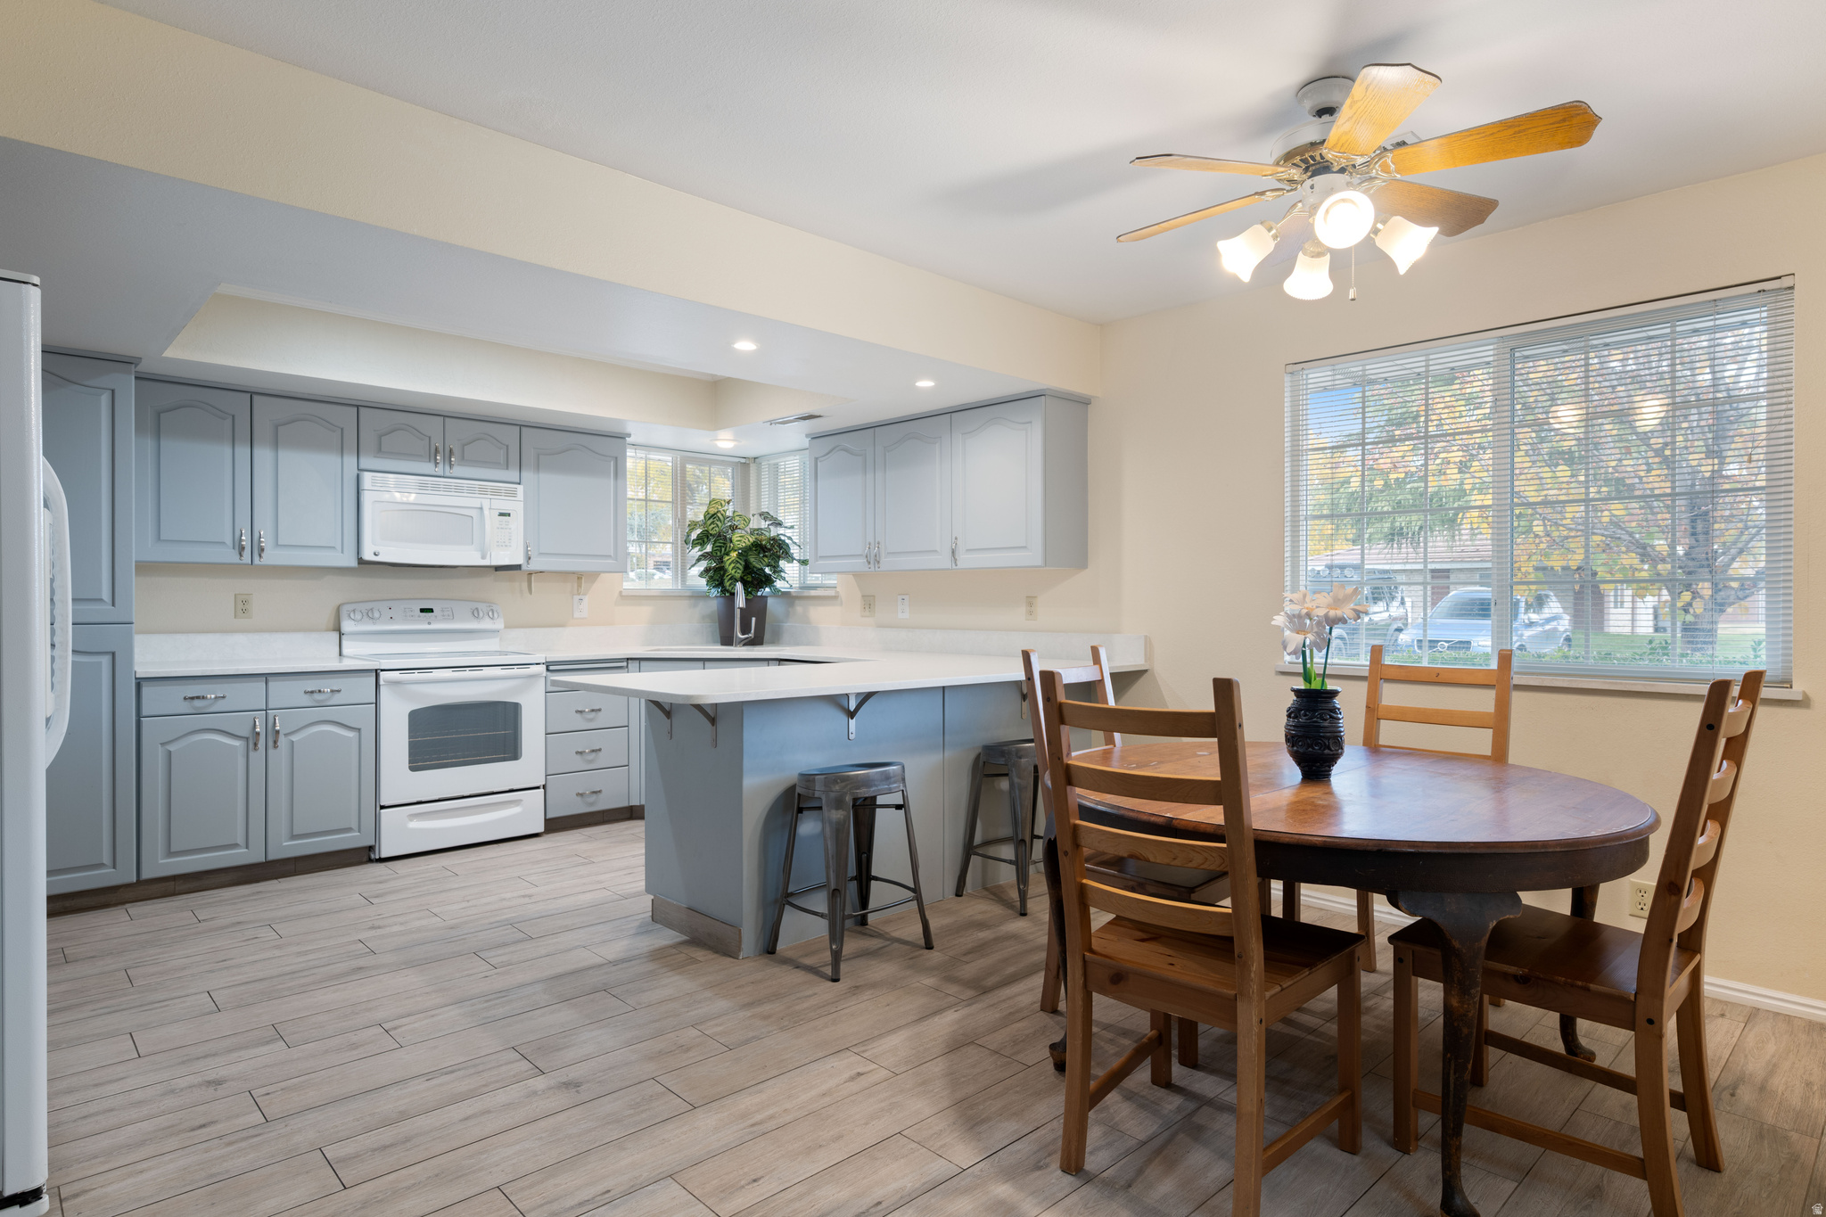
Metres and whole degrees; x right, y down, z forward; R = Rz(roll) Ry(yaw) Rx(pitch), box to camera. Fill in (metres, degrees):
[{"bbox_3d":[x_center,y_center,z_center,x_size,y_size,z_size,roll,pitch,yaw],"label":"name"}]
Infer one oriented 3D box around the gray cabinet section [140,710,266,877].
[{"bbox_3d":[-3.066,0.751,4.121,0.419,0.632,0.560,0,-1,-43],"label":"gray cabinet section"}]

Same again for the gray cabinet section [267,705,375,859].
[{"bbox_3d":[-2.763,0.754,4.408,0.416,0.632,0.560,0,-1,-43],"label":"gray cabinet section"}]

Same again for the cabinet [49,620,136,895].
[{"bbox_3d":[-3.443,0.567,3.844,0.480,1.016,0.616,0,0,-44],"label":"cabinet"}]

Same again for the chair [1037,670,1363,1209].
[{"bbox_3d":[0.612,0.660,2.059,0.495,1.050,0.555,1,1,42],"label":"chair"}]

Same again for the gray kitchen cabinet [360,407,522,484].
[{"bbox_3d":[-2.472,-0.812,4.968,0.769,0.306,0.325,0,0,-44],"label":"gray kitchen cabinet"}]

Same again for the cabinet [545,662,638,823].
[{"bbox_3d":[-1.910,0.676,5.314,0.495,0.806,0.616,0,0,-44],"label":"cabinet"}]

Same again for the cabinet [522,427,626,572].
[{"bbox_3d":[-1.976,-0.582,5.445,0.607,0.768,0.325,0,0,-44],"label":"cabinet"}]

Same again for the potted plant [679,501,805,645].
[{"bbox_3d":[-1.052,-0.215,6.141,0.730,0.910,0.680,0,0,0],"label":"potted plant"}]

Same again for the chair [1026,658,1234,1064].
[{"bbox_3d":[0.677,0.654,2.833,0.555,1.050,0.495,1,1,42],"label":"chair"}]

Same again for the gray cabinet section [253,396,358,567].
[{"bbox_3d":[-2.902,-0.574,4.549,0.423,0.763,0.325,0,-1,-43],"label":"gray cabinet section"}]

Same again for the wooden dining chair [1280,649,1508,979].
[{"bbox_3d":[1.466,0.656,2.859,0.555,1.050,0.495,0,1,-43],"label":"wooden dining chair"}]

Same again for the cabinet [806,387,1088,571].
[{"bbox_3d":[0.118,-0.583,5.053,0.321,0.780,1.716,0,0,-44],"label":"cabinet"}]

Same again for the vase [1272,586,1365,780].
[{"bbox_3d":[1.050,0.184,2.497,0.220,0.493,0.200,0,0,23],"label":"vase"}]

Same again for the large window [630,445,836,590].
[{"bbox_3d":[-1.114,-0.553,5.885,0.940,0.890,0.940,0,1,-43],"label":"large window"}]

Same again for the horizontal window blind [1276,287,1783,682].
[{"bbox_3d":[2.045,-0.377,3.368,0.060,1.205,1.530,0,1,-43],"label":"horizontal window blind"}]

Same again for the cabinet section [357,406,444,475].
[{"bbox_3d":[-2.609,-0.806,4.833,0.383,0.296,0.325,0,-1,-43],"label":"cabinet section"}]

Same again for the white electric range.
[{"bbox_3d":[-2.346,0.560,4.846,0.758,1.195,0.670,0,0,-44],"label":"white electric range"}]

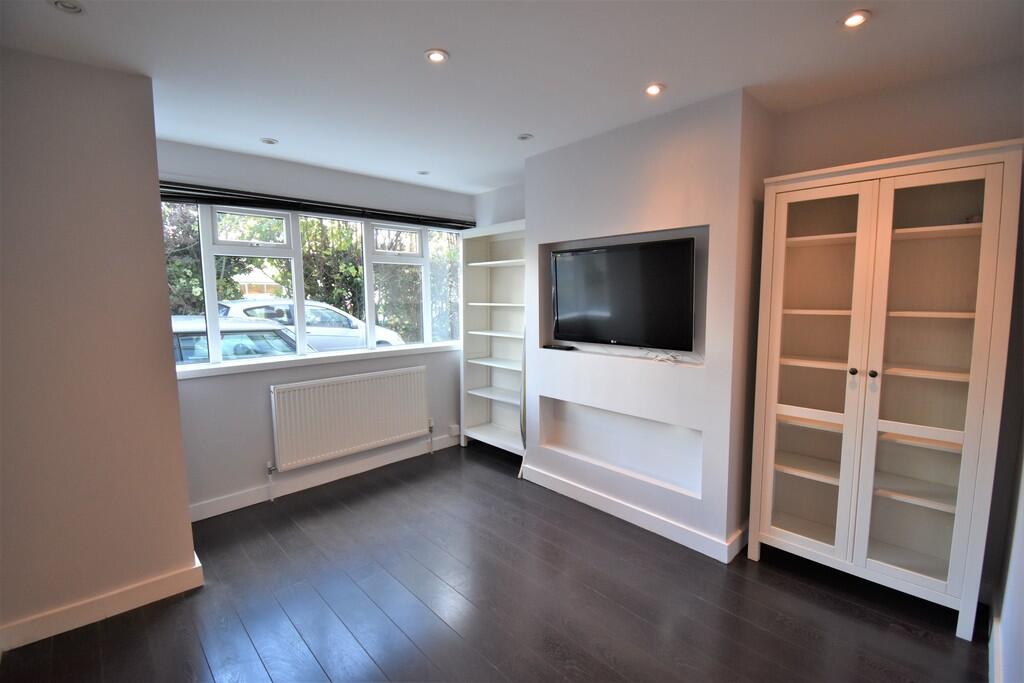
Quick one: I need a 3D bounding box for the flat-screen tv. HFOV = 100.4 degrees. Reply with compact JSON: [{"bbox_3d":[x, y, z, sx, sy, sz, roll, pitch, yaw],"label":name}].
[{"bbox_3d":[0.678,-0.291,2.732,0.076,0.628,1.020,-10,11,-42],"label":"flat-screen tv"}]

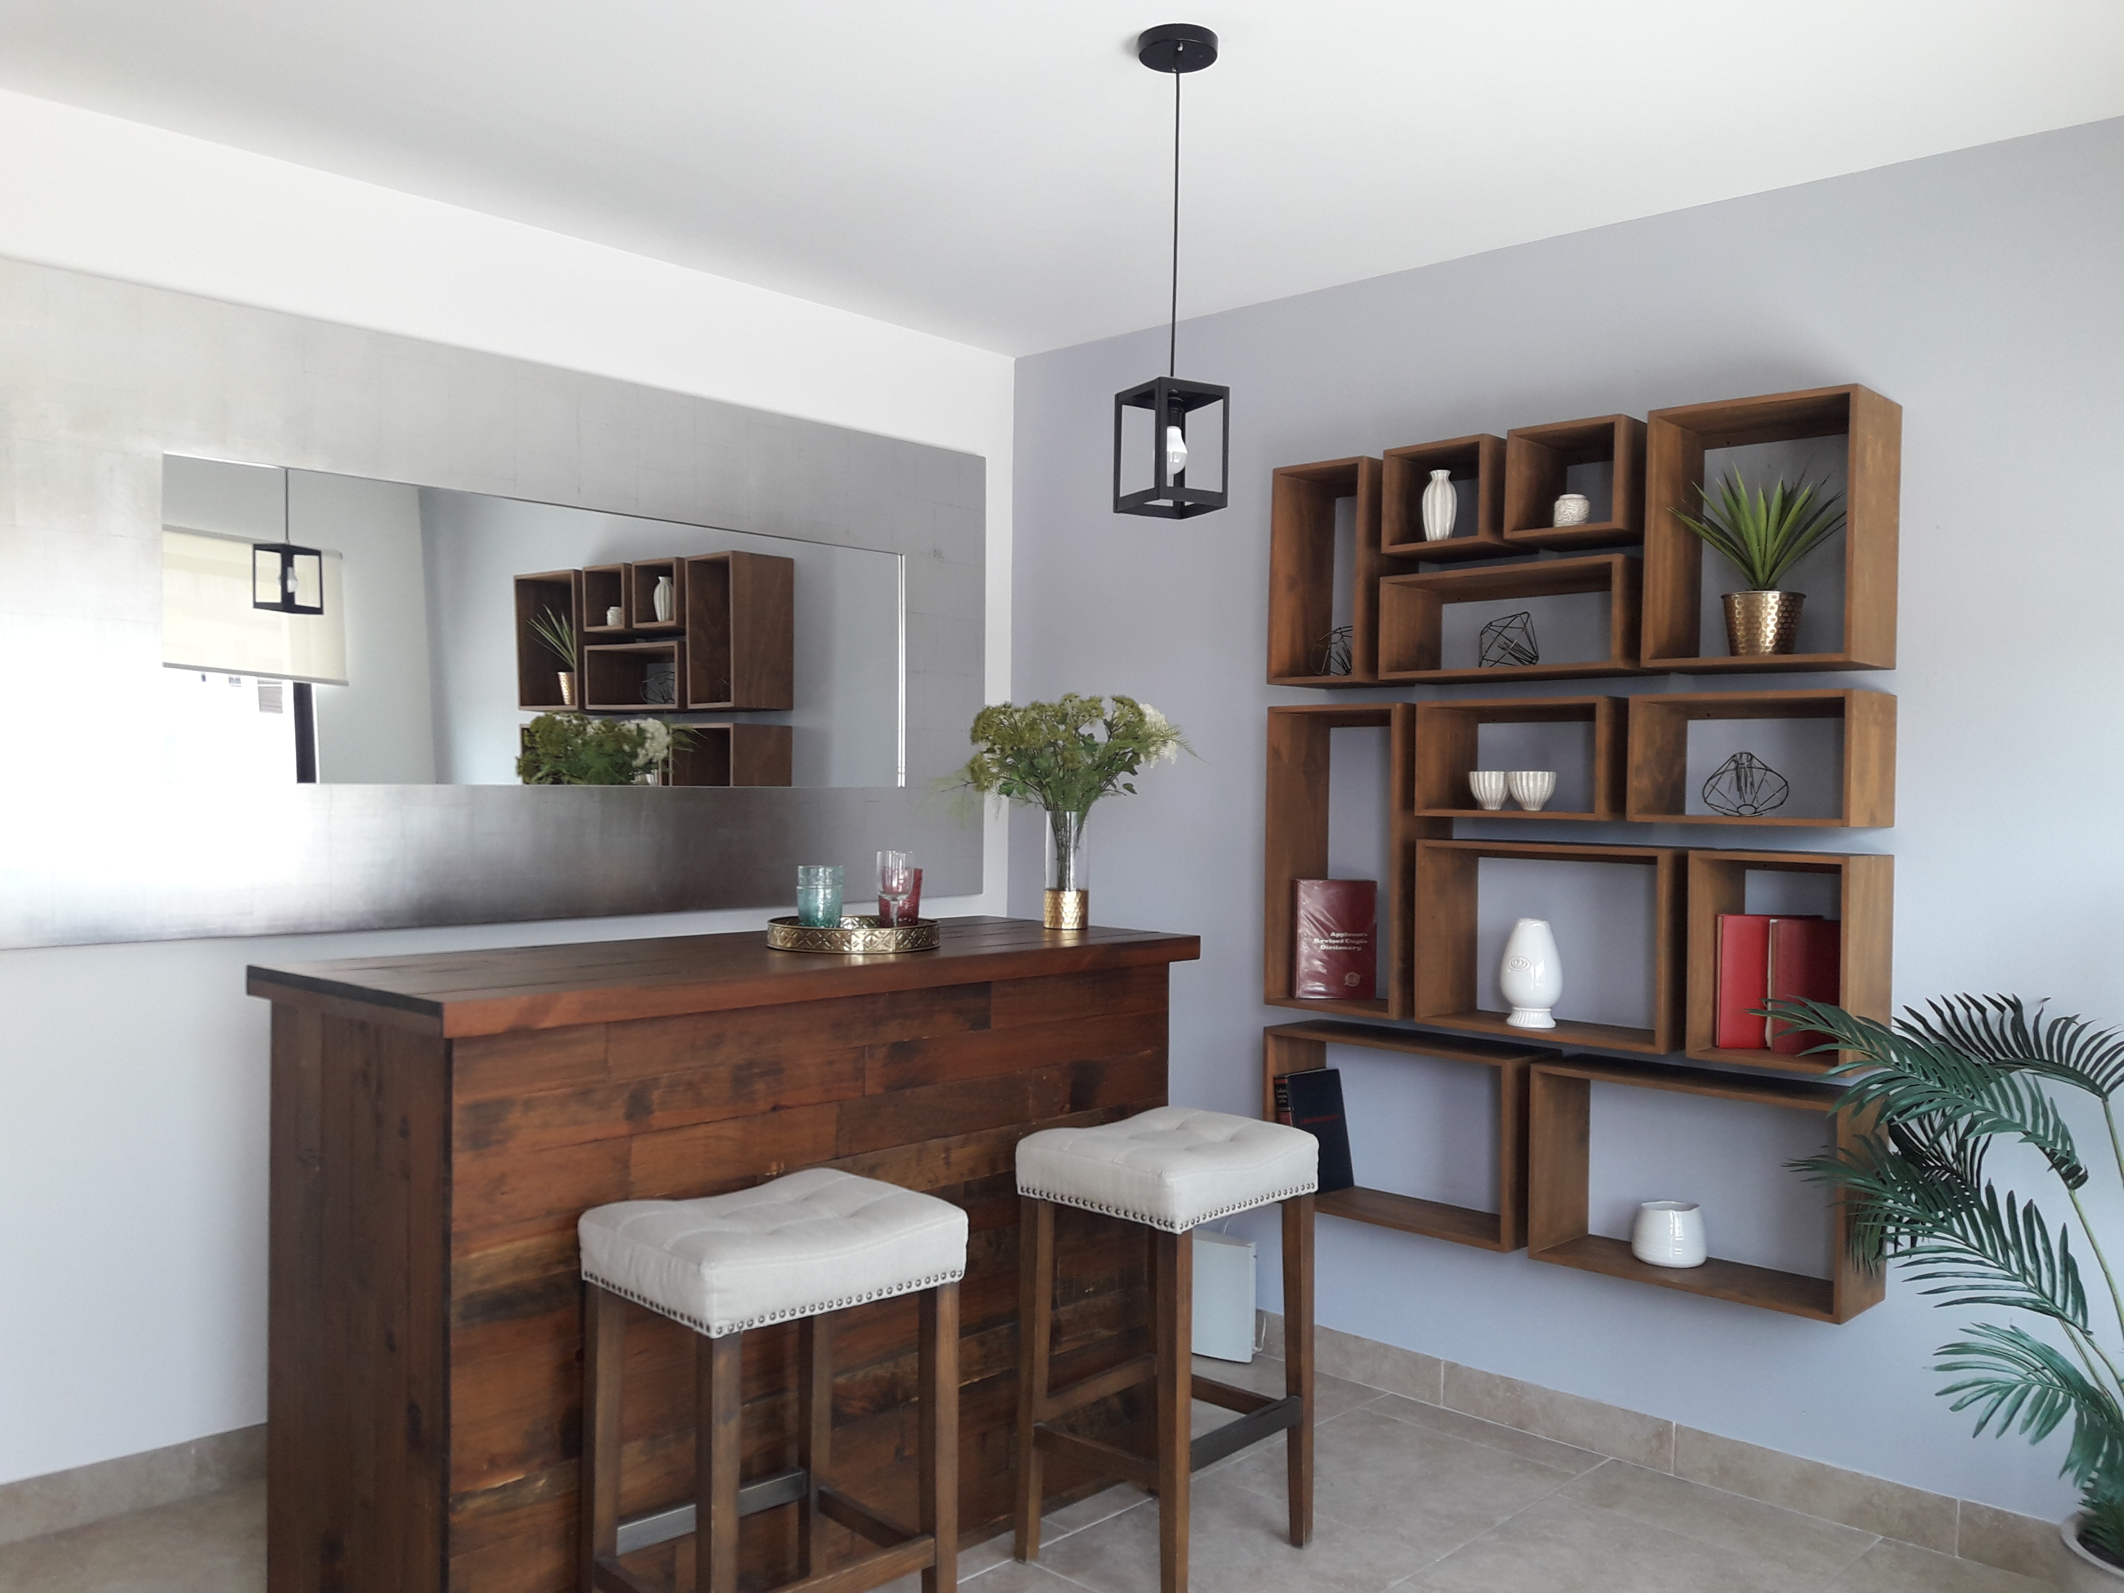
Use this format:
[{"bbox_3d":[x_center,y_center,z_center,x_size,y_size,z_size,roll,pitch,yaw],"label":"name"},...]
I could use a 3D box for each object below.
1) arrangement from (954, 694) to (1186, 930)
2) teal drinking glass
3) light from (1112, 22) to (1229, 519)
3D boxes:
[{"bbox_3d":[0.020,0.033,3.654,0.480,0.498,0.470,1,0,0],"label":"arrangement"},{"bbox_3d":[-0.449,0.197,3.191,0.084,0.135,0.084,1,0,-8],"label":"teal drinking glass"},{"bbox_3d":[0.179,-0.826,2.723,0.133,0.747,0.133,0,1,-30],"label":"light"}]

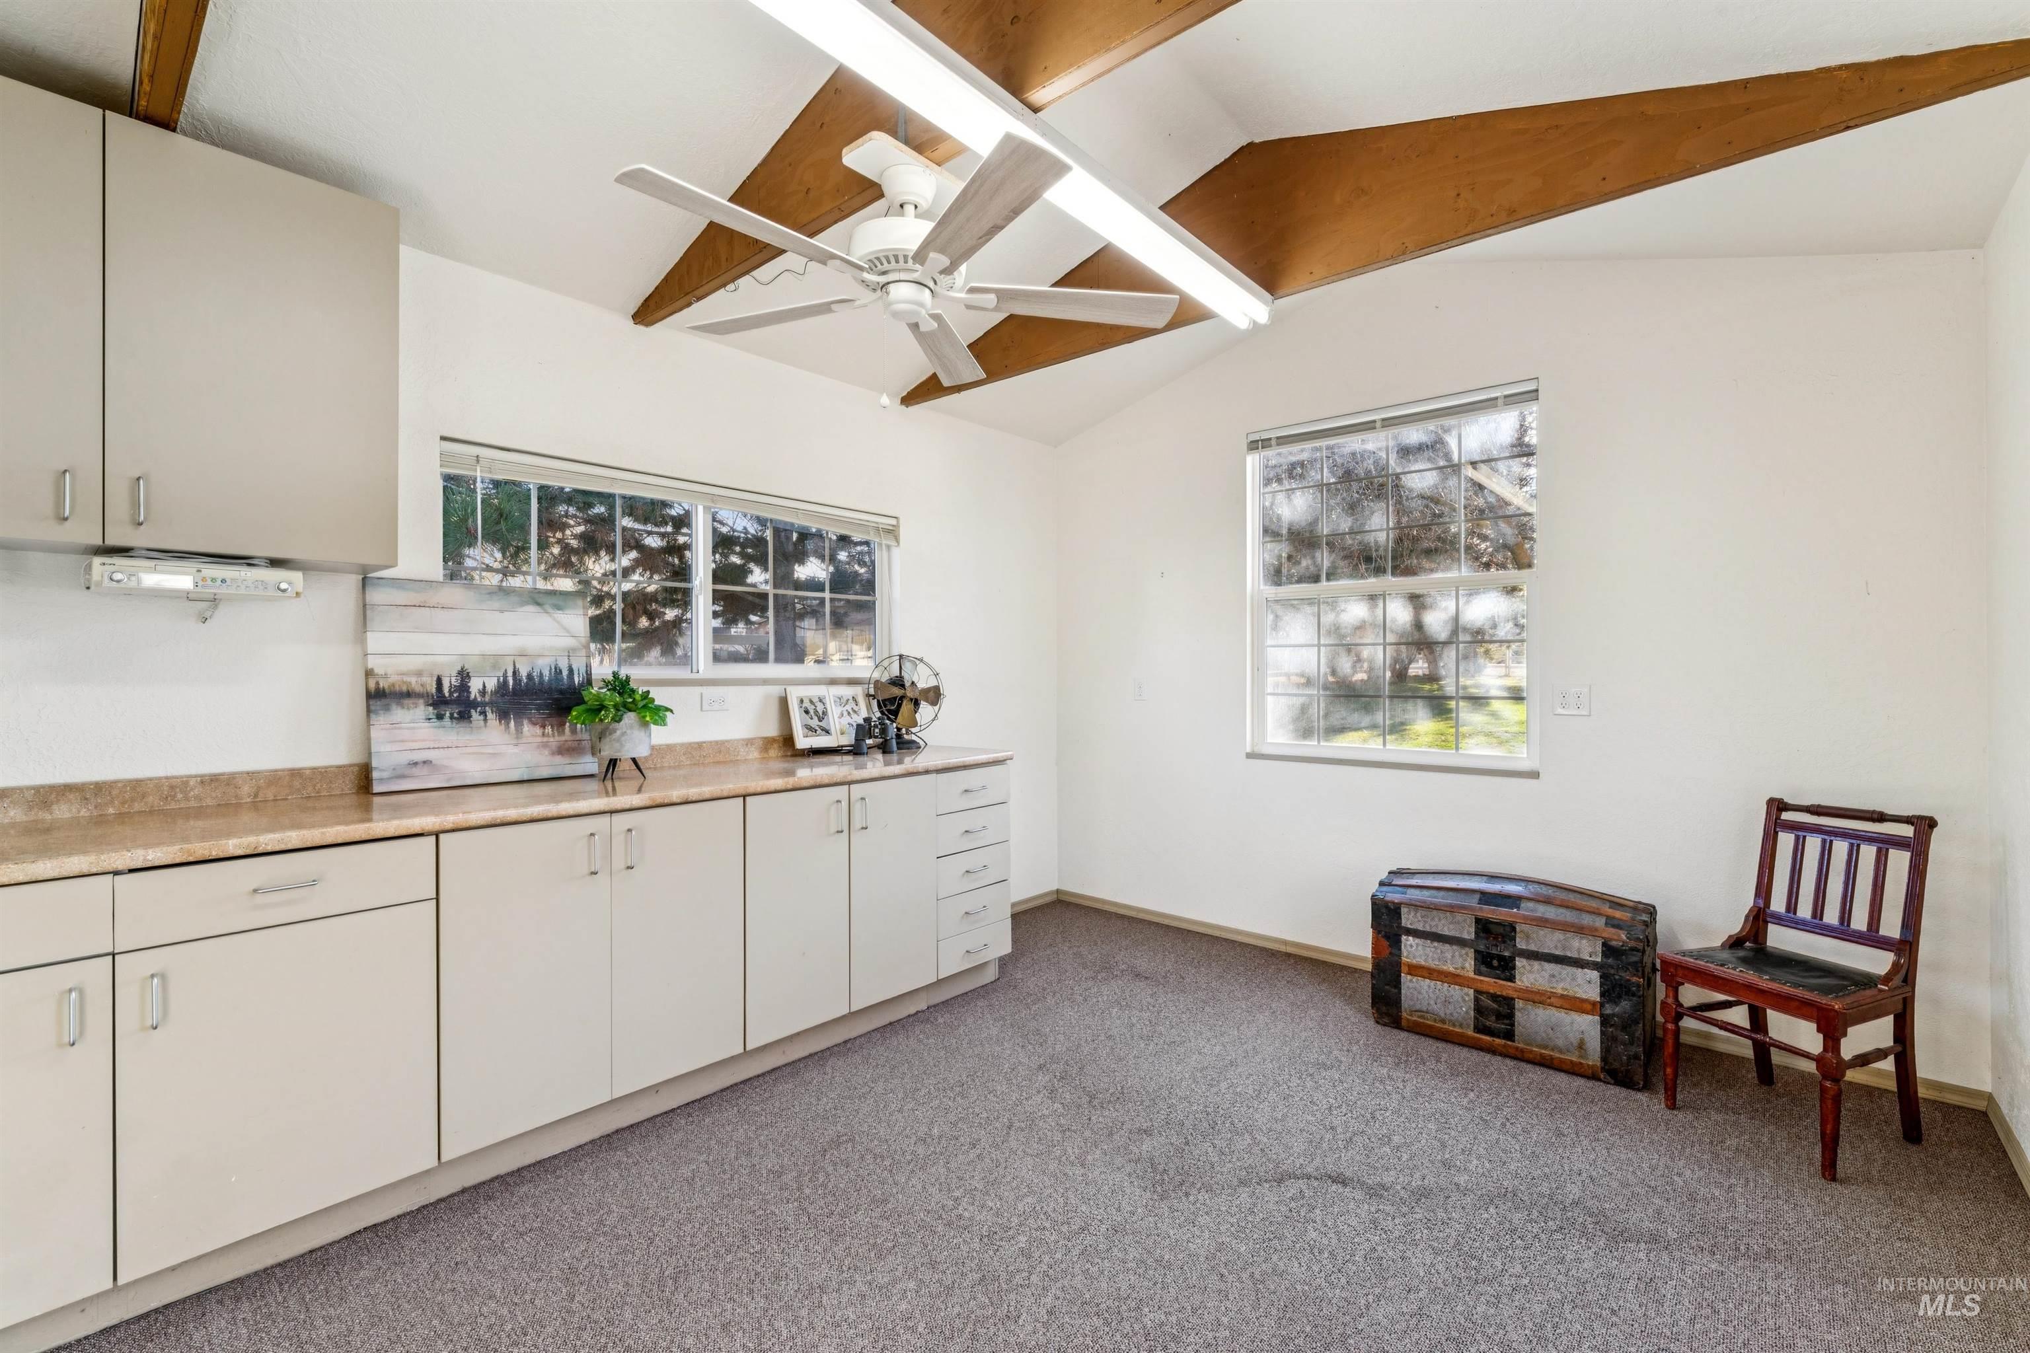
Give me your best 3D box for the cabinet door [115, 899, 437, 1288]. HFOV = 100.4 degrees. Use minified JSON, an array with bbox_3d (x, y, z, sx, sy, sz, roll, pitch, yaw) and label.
[{"bbox_3d":[-1.477,0.807,1.732,0.030,0.602,0.500,0,0,41],"label":"cabinet door"}]

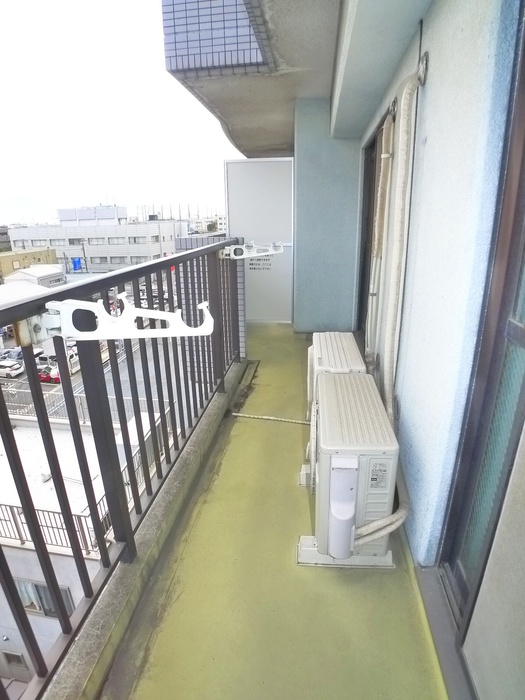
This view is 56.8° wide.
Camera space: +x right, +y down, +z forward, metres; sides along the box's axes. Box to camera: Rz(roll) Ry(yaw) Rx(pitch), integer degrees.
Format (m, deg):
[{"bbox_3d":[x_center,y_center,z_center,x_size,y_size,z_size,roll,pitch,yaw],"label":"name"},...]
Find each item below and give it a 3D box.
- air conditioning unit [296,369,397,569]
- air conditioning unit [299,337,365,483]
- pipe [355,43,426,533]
[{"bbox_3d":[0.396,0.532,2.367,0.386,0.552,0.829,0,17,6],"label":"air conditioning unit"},{"bbox_3d":[0.483,0.261,3.255,0.333,0.552,0.814,0,17,6],"label":"air conditioning unit"},{"bbox_3d":[0.522,-0.165,2.008,0.218,1.820,0.622,0,17,6],"label":"pipe"}]

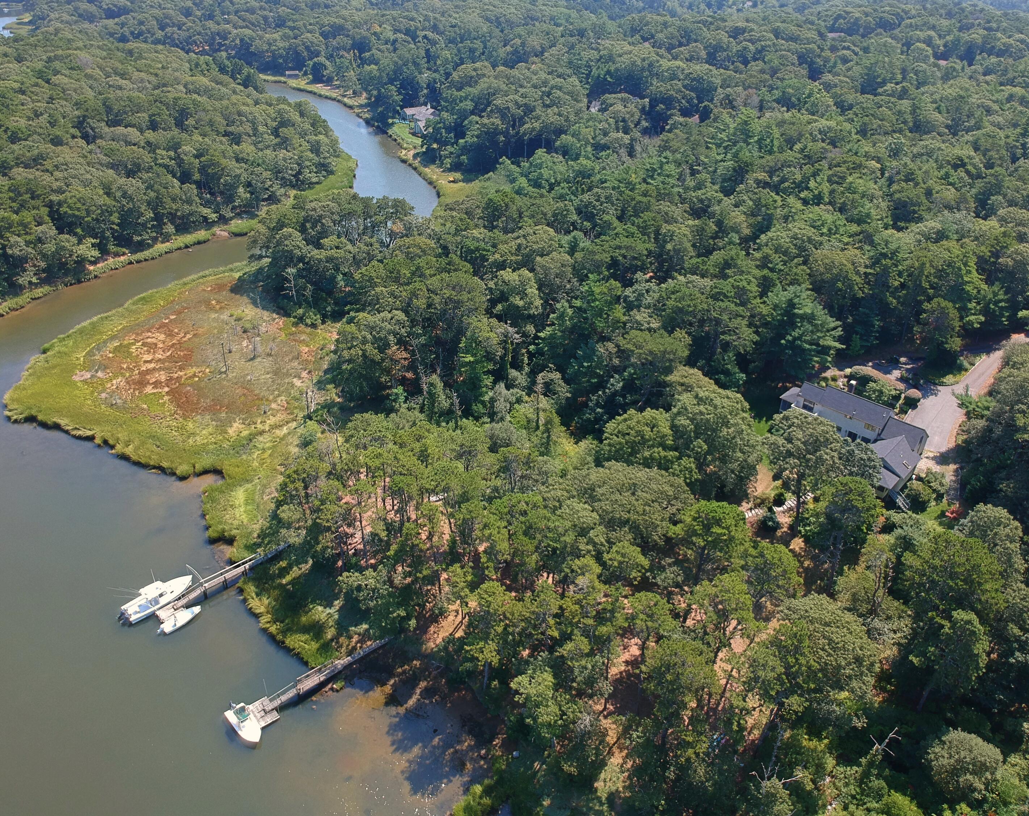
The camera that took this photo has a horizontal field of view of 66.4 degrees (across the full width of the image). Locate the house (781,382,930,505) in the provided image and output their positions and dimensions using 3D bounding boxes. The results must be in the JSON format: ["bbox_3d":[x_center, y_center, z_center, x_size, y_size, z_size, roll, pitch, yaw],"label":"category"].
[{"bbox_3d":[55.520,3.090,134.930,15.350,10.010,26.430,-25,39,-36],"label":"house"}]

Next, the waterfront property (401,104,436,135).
[{"bbox_3d":[-40.540,-127.810,346.990,15.000,9.000,22.500,-16,34,-26],"label":"waterfront property"}]

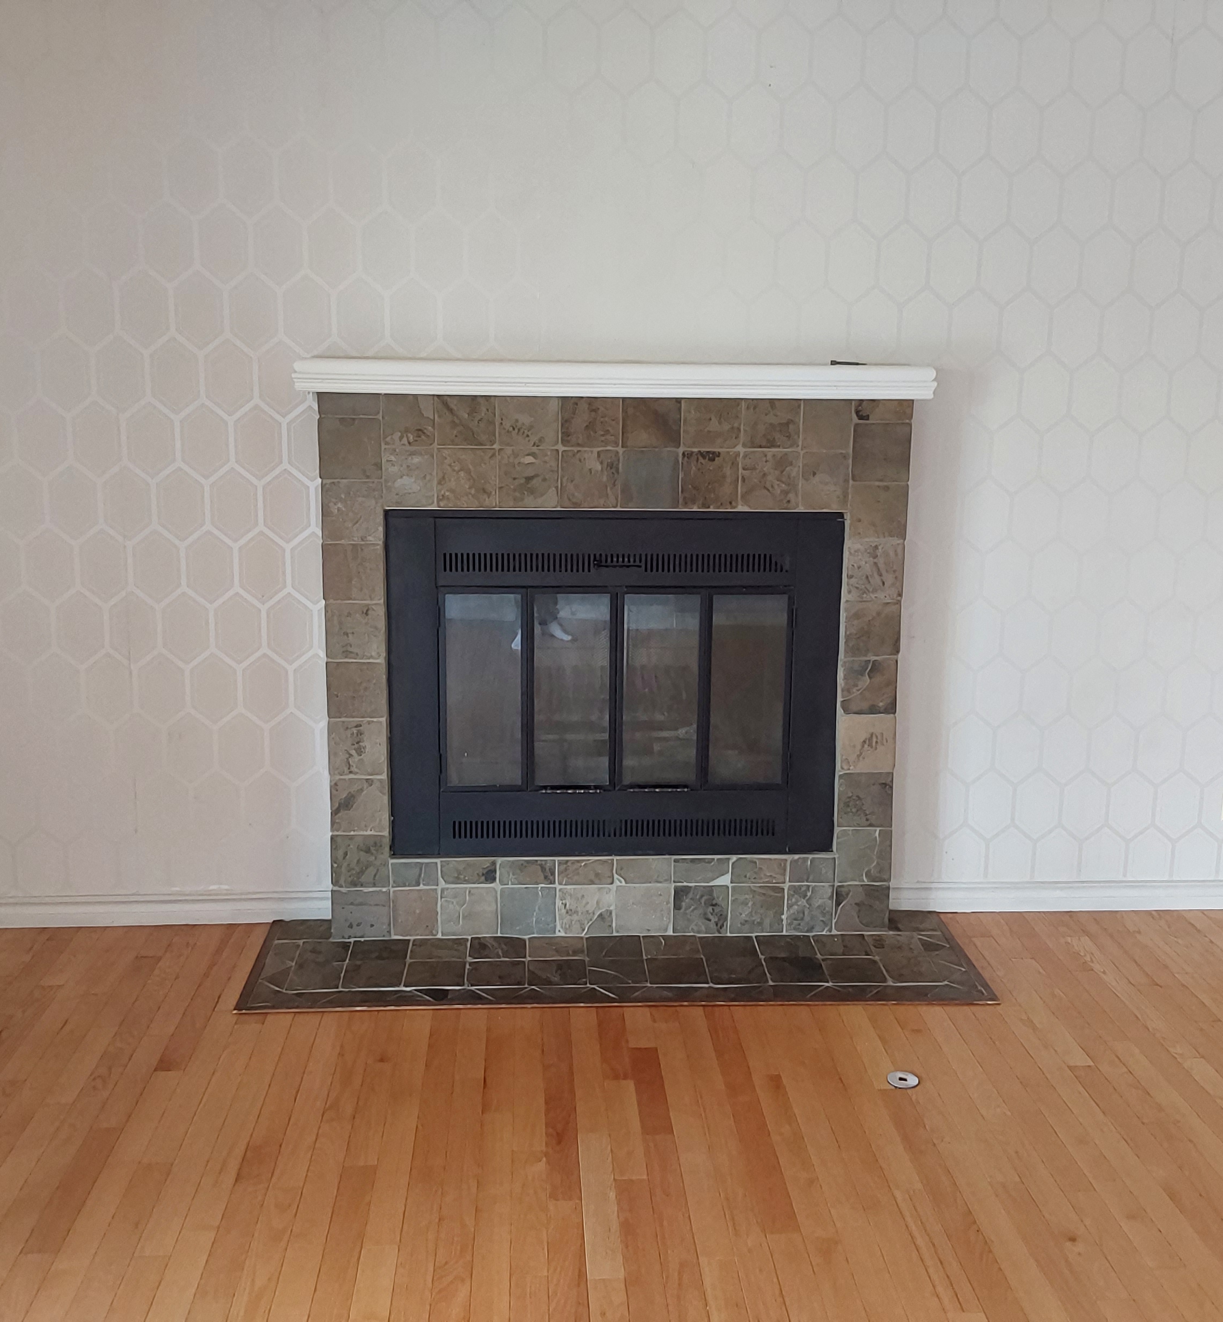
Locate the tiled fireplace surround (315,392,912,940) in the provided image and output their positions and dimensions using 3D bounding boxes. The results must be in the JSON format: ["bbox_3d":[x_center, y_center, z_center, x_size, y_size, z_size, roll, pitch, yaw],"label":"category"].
[{"bbox_3d":[0.009,0.025,3.760,1.487,1.422,0.159,0,11,-3],"label":"tiled fireplace surround"}]

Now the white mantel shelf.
[{"bbox_3d":[0.012,-0.706,3.578,1.570,0.076,0.229,0,11,-3],"label":"white mantel shelf"}]

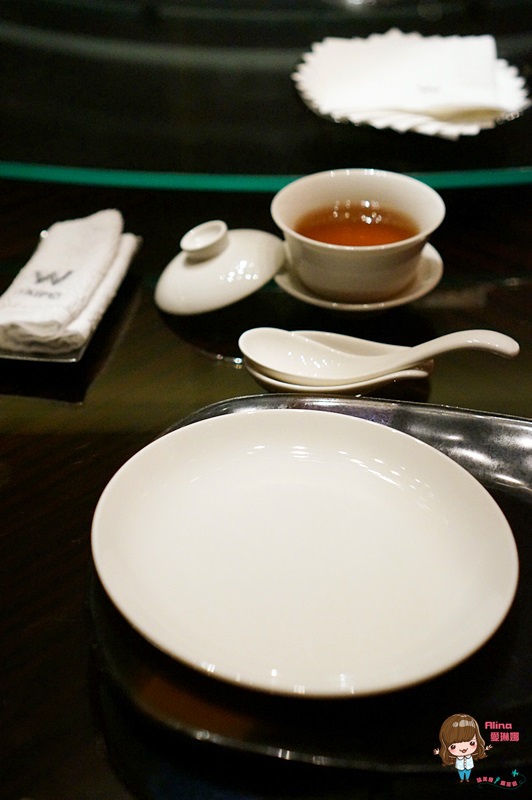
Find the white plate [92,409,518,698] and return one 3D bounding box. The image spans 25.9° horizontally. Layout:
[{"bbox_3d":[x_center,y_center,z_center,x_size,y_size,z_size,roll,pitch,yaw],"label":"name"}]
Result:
[{"bbox_3d":[0.015,0.063,0.475,0.171,0.025,0.171,3,35,-2],"label":"white plate"}]

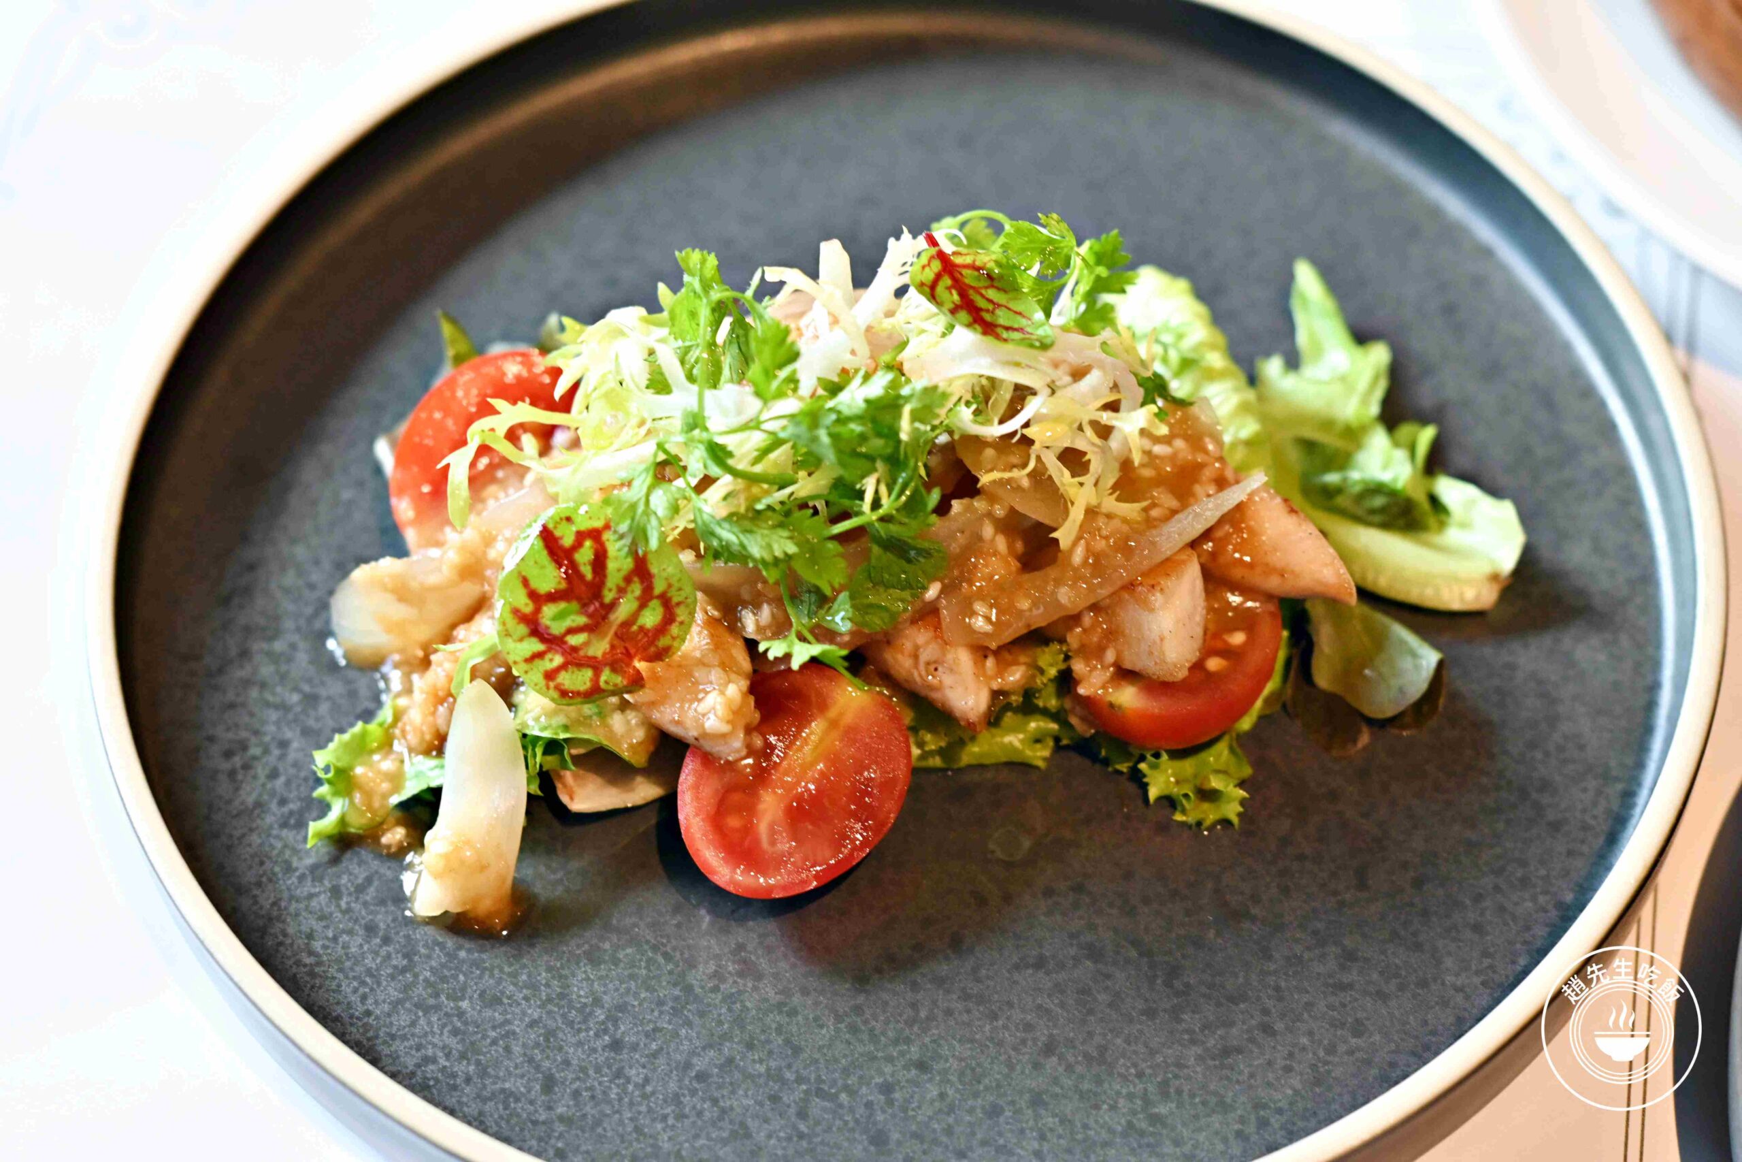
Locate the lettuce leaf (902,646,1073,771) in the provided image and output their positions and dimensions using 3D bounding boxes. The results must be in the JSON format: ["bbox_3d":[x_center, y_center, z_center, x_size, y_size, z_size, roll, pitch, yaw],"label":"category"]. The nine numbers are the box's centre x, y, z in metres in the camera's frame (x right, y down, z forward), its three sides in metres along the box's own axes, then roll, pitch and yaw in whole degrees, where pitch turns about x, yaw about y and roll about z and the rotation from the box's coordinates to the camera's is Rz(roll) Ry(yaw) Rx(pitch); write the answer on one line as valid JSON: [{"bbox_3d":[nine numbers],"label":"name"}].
[{"bbox_3d":[0.016,0.017,0.485,0.024,0.012,0.018,-1,54,1],"label":"lettuce leaf"}]

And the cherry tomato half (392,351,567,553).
[{"bbox_3d":[-0.051,-0.017,0.502,0.028,0.015,0.030,35,60,3],"label":"cherry tomato half"}]

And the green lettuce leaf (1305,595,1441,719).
[{"bbox_3d":[0.069,0.010,0.501,0.017,0.009,0.020,-30,78,-19],"label":"green lettuce leaf"}]

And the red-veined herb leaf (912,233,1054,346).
[{"bbox_3d":[0.015,-0.039,0.494,0.022,0.008,0.014,36,60,2],"label":"red-veined herb leaf"}]

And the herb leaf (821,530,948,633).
[{"bbox_3d":[0.002,0.000,0.475,0.017,0.005,0.014,-35,73,-11],"label":"herb leaf"}]

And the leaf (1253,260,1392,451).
[{"bbox_3d":[0.065,-0.032,0.522,0.021,0.013,0.028,-1,94,1],"label":"leaf"}]

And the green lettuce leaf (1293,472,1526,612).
[{"bbox_3d":[0.075,-0.005,0.514,0.034,0.014,0.015,17,56,14],"label":"green lettuce leaf"}]

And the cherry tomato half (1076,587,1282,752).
[{"bbox_3d":[0.042,0.011,0.484,0.029,0.015,0.027,-31,59,-19],"label":"cherry tomato half"}]

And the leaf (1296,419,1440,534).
[{"bbox_3d":[0.069,-0.014,0.501,0.020,0.013,0.015,-5,54,-2],"label":"leaf"}]

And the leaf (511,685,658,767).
[{"bbox_3d":[-0.039,0.019,0.491,0.023,0.010,0.014,-1,66,1],"label":"leaf"}]

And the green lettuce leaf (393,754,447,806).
[{"bbox_3d":[-0.061,0.027,0.493,0.011,0.007,0.009,-1,54,1],"label":"green lettuce leaf"}]

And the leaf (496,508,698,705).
[{"bbox_3d":[-0.036,0.003,0.480,0.026,0.005,0.027,-37,72,-10],"label":"leaf"}]

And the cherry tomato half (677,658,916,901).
[{"bbox_3d":[-0.010,0.026,0.474,0.027,0.015,0.031,31,75,11],"label":"cherry tomato half"}]

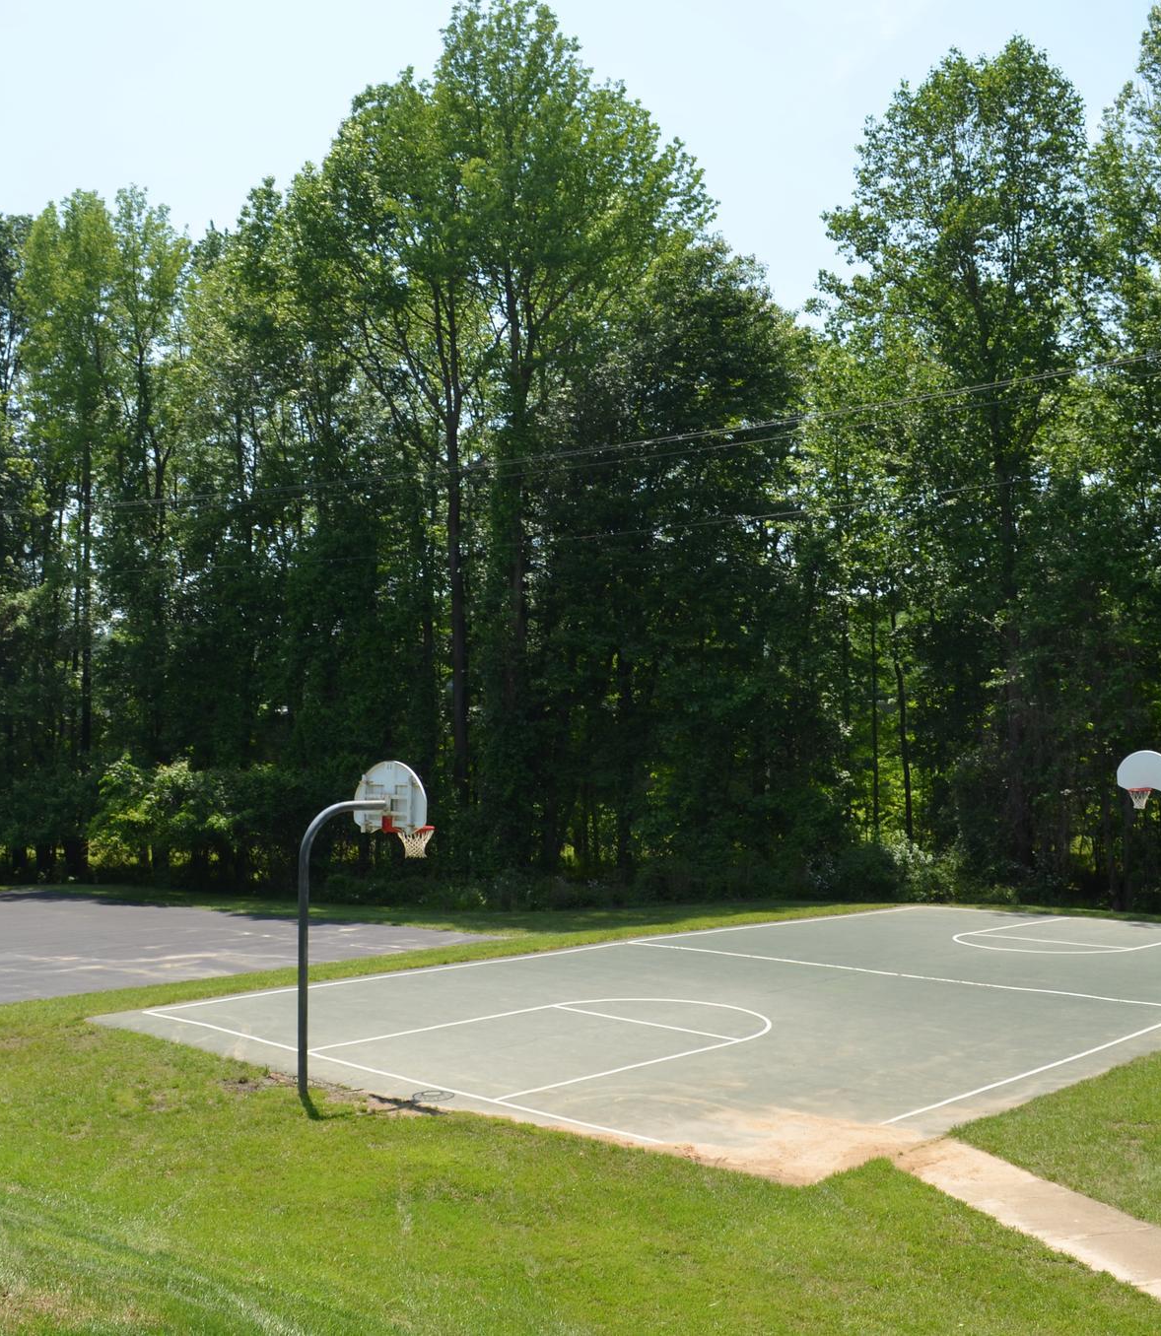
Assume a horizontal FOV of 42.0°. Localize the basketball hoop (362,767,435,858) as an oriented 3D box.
[{"bbox_3d":[-2.204,1.813,19.235,1.410,1.230,0.770,-3,-4,44],"label":"basketball hoop"}]

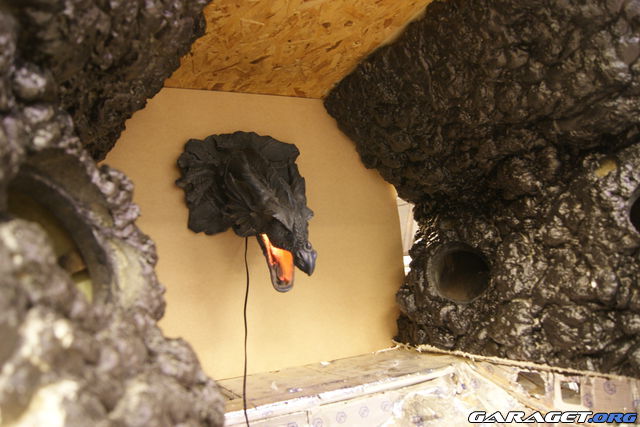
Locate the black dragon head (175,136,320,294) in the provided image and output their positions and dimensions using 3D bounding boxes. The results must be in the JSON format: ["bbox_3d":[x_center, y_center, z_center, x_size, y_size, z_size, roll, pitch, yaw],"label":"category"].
[{"bbox_3d":[-0.155,-0.020,1.210,0.355,0.390,0.310,-3,6,-30],"label":"black dragon head"}]

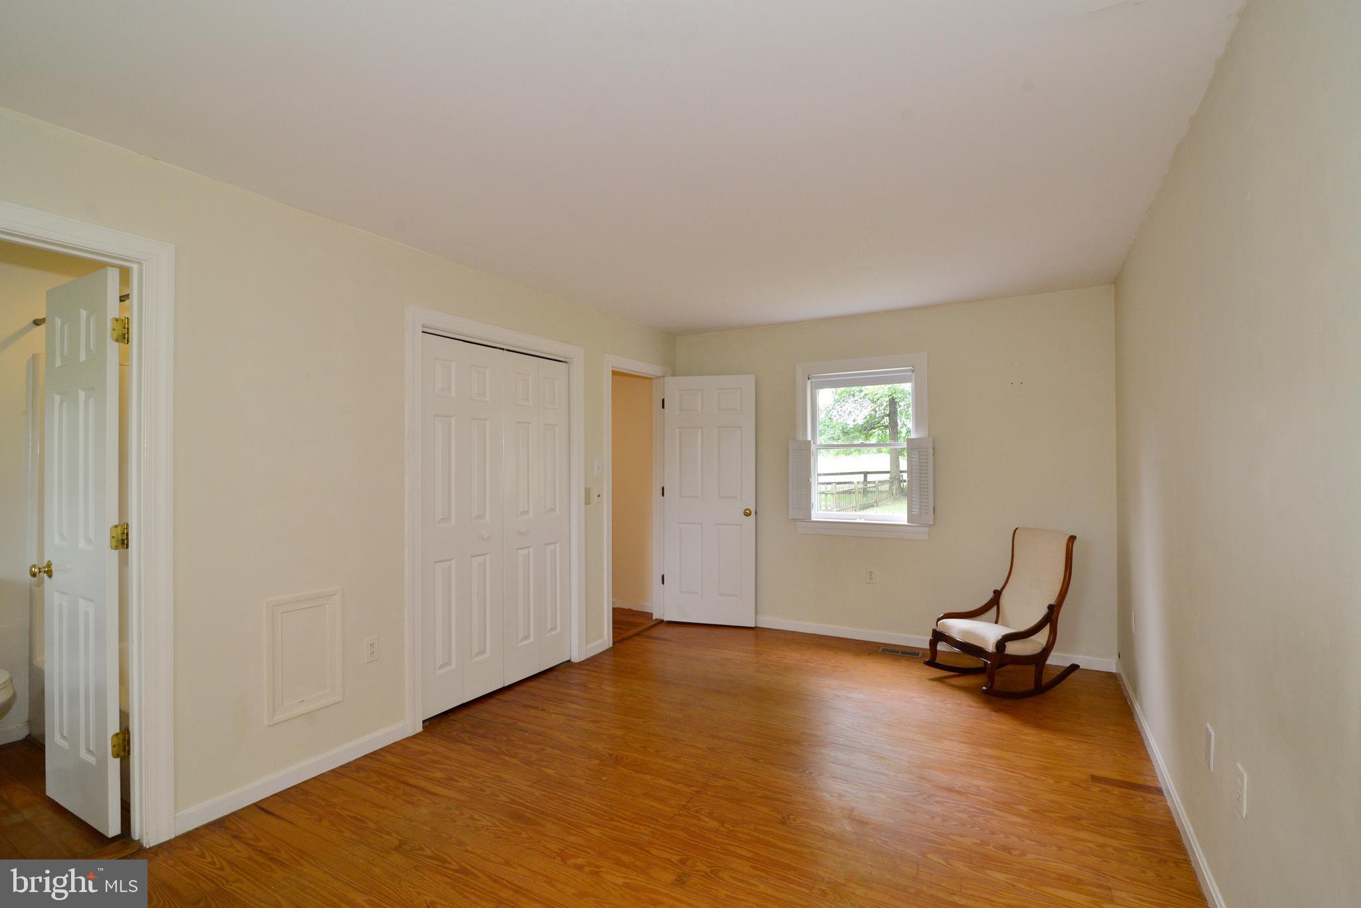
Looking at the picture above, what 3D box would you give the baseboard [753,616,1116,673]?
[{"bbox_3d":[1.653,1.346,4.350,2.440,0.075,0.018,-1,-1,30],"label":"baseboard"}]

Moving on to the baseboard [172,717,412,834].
[{"bbox_3d":[-1.594,1.355,2.603,0.018,0.074,0.946,-1,-1,30],"label":"baseboard"}]

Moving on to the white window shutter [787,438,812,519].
[{"bbox_3d":[0.943,0.207,4.736,0.184,0.620,0.035,-1,-1,30],"label":"white window shutter"}]

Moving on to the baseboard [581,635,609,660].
[{"bbox_3d":[-0.601,1.386,4.308,0.018,0.075,0.255,-1,-1,30],"label":"baseboard"}]

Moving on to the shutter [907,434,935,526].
[{"bbox_3d":[1.702,0.196,4.295,0.177,0.615,0.035,-1,-1,30],"label":"shutter"}]

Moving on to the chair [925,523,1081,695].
[{"bbox_3d":[1.990,0.937,3.774,0.740,0.890,0.530,0,-1,-17],"label":"chair"}]

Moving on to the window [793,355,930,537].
[{"bbox_3d":[1.355,-0.045,4.574,0.977,1.335,0.100,-1,-1,30],"label":"window"}]

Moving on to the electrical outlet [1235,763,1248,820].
[{"bbox_3d":[1.435,0.861,1.548,0.008,0.116,0.072,-1,-1,30],"label":"electrical outlet"}]

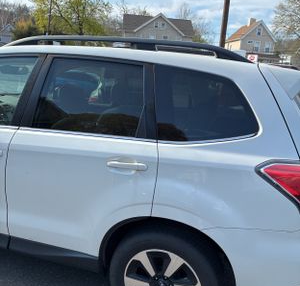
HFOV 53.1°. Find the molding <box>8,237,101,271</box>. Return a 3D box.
[{"bbox_3d":[-0.609,0.694,1.917,0.660,0.128,0.070,8,17,17],"label":"molding"}]

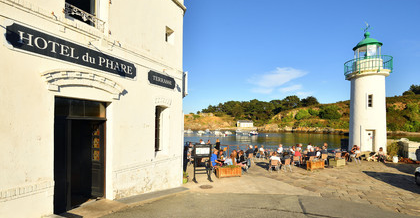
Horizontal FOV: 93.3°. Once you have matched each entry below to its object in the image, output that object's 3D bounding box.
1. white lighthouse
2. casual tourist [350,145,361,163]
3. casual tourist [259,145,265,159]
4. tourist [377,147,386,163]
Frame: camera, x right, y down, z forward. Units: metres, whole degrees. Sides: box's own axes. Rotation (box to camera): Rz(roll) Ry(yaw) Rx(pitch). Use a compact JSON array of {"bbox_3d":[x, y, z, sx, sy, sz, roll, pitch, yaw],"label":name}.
[{"bbox_3d":[13.281,-1.558,16.700,3.200,10.600,3.200,-1,-2,37],"label":"white lighthouse"},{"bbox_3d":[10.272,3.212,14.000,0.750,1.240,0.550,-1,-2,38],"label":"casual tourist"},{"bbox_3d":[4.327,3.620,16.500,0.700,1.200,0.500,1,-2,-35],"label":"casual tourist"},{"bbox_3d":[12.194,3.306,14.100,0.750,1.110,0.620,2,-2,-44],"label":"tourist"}]

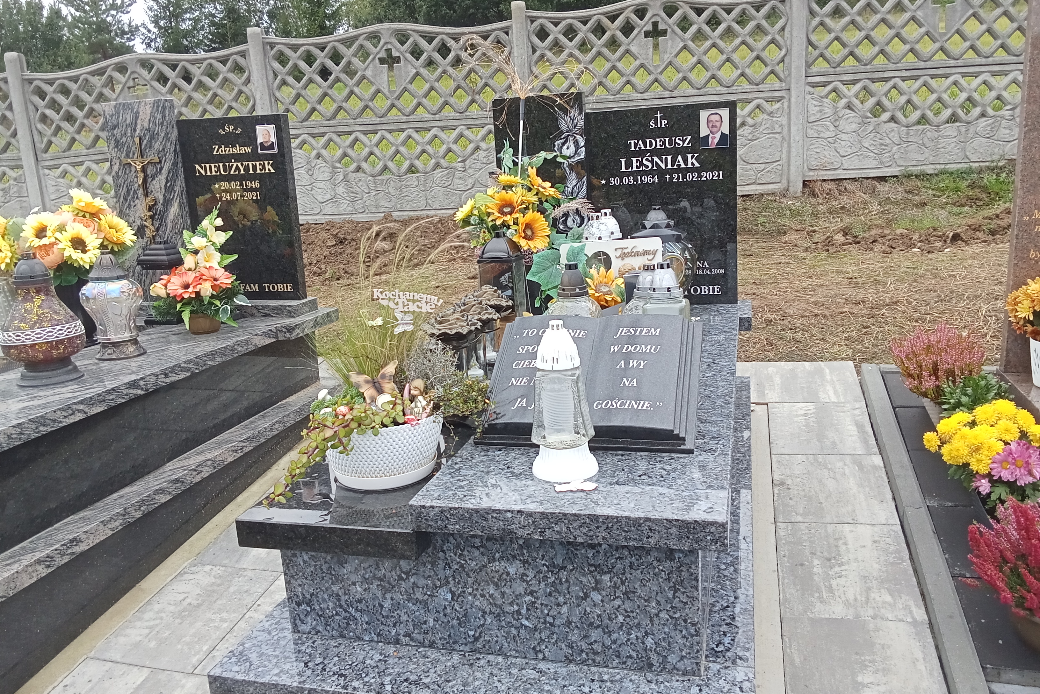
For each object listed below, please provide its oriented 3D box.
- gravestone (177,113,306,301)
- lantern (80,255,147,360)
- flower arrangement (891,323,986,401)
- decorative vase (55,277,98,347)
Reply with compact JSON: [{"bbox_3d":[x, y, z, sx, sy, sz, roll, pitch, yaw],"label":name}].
[{"bbox_3d":[-1.300,-0.640,3.811,0.540,0.848,0.060,0,12,15],"label":"gravestone"},{"bbox_3d":[-1.484,-0.154,2.963,0.210,0.380,0.210,0,12,15],"label":"lantern"},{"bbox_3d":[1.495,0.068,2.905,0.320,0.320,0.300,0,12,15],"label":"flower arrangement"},{"bbox_3d":[-1.762,-0.156,3.236,0.160,0.300,0.160,-3,12,1],"label":"decorative vase"}]

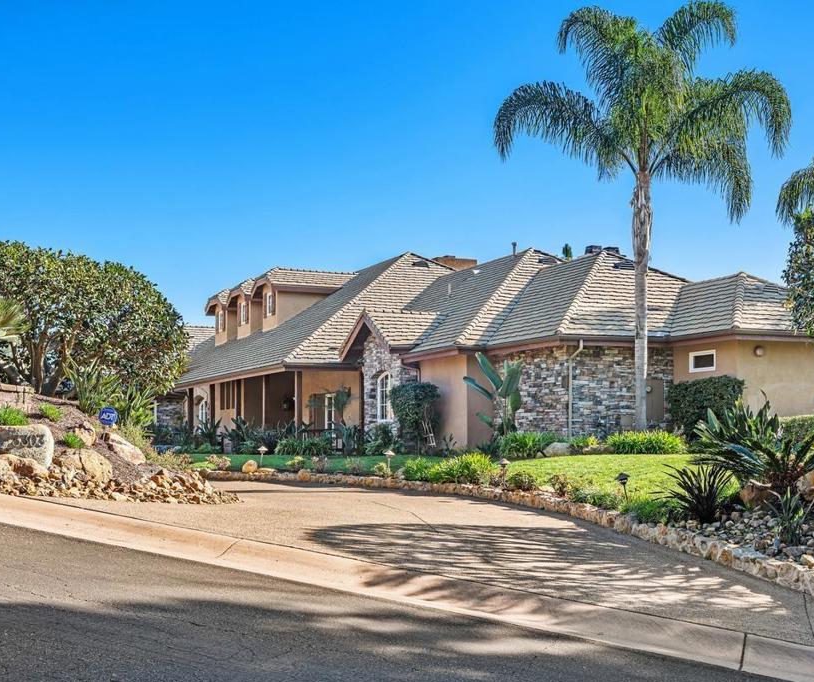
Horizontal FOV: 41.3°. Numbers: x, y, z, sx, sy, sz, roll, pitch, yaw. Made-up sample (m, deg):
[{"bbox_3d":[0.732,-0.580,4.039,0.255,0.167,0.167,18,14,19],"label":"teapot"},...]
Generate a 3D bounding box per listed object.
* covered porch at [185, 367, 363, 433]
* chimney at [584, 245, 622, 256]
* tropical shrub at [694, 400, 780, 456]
[{"bbox_3d":[-5.900,2.980,44.200,2.800,2.900,15.200,1,-5,-25],"label":"covered porch"},{"bbox_3d":[6.477,-2.965,35.800,1.150,0.600,0.650,2,-4,-29],"label":"chimney"},{"bbox_3d":[4.483,1.286,14.700,1.150,1.000,1.050,0,-3,0],"label":"tropical shrub"}]

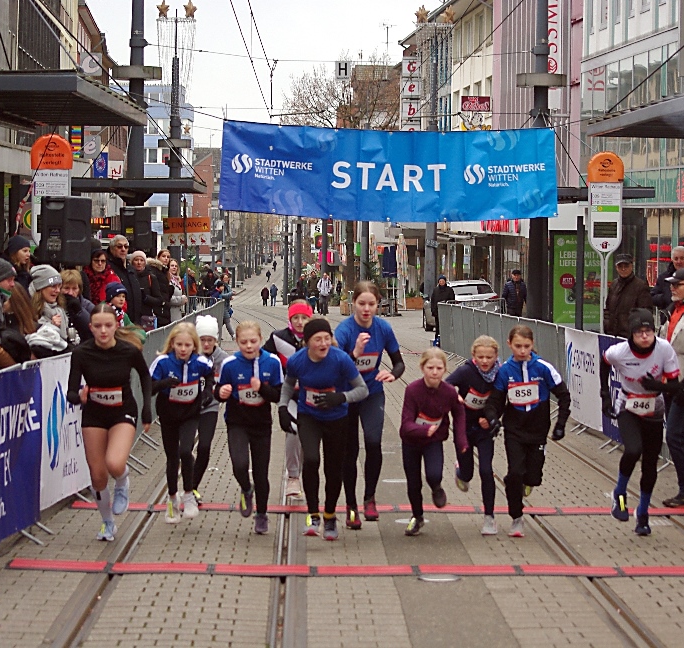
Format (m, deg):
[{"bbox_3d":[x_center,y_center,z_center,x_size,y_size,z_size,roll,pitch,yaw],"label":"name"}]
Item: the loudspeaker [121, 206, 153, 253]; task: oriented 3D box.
[{"bbox_3d":[-3.187,-1.480,34.200,0.410,0.665,0.380,1,2,21],"label":"loudspeaker"}]

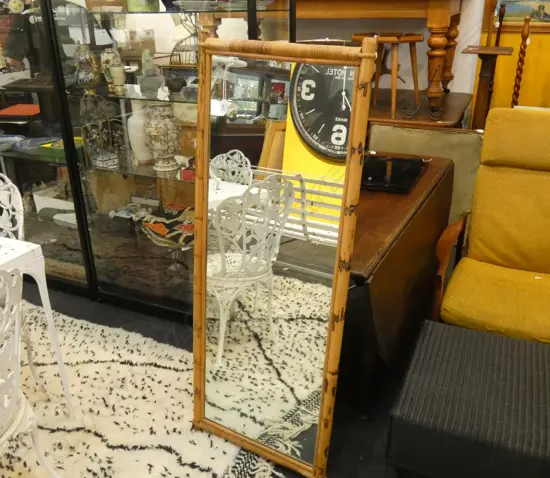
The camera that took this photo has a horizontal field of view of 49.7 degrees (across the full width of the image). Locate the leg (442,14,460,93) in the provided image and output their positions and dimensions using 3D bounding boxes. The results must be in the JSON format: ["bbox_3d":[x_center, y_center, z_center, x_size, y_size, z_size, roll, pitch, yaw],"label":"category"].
[{"bbox_3d":[1.380,-1.472,4.717,0.132,0.615,0.132,7,24,19],"label":"leg"}]

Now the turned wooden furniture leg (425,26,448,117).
[{"bbox_3d":[1.067,-1.116,3.937,0.132,0.575,0.132,7,24,19],"label":"turned wooden furniture leg"}]

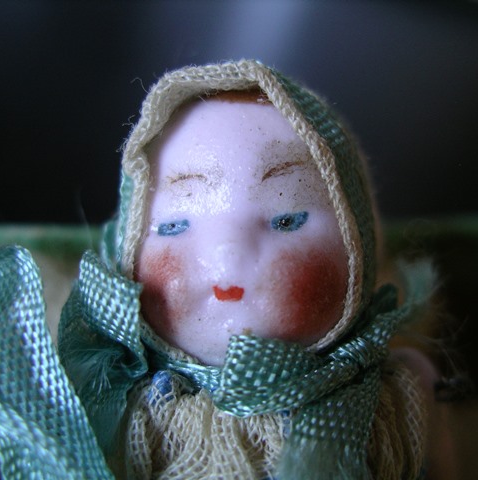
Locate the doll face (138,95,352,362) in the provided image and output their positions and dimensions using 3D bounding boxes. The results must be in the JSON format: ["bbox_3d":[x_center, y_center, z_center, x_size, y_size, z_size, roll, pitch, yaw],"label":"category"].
[{"bbox_3d":[0.000,-0.001,0.072,0.021,0.026,0.013,3,3,12],"label":"doll face"}]

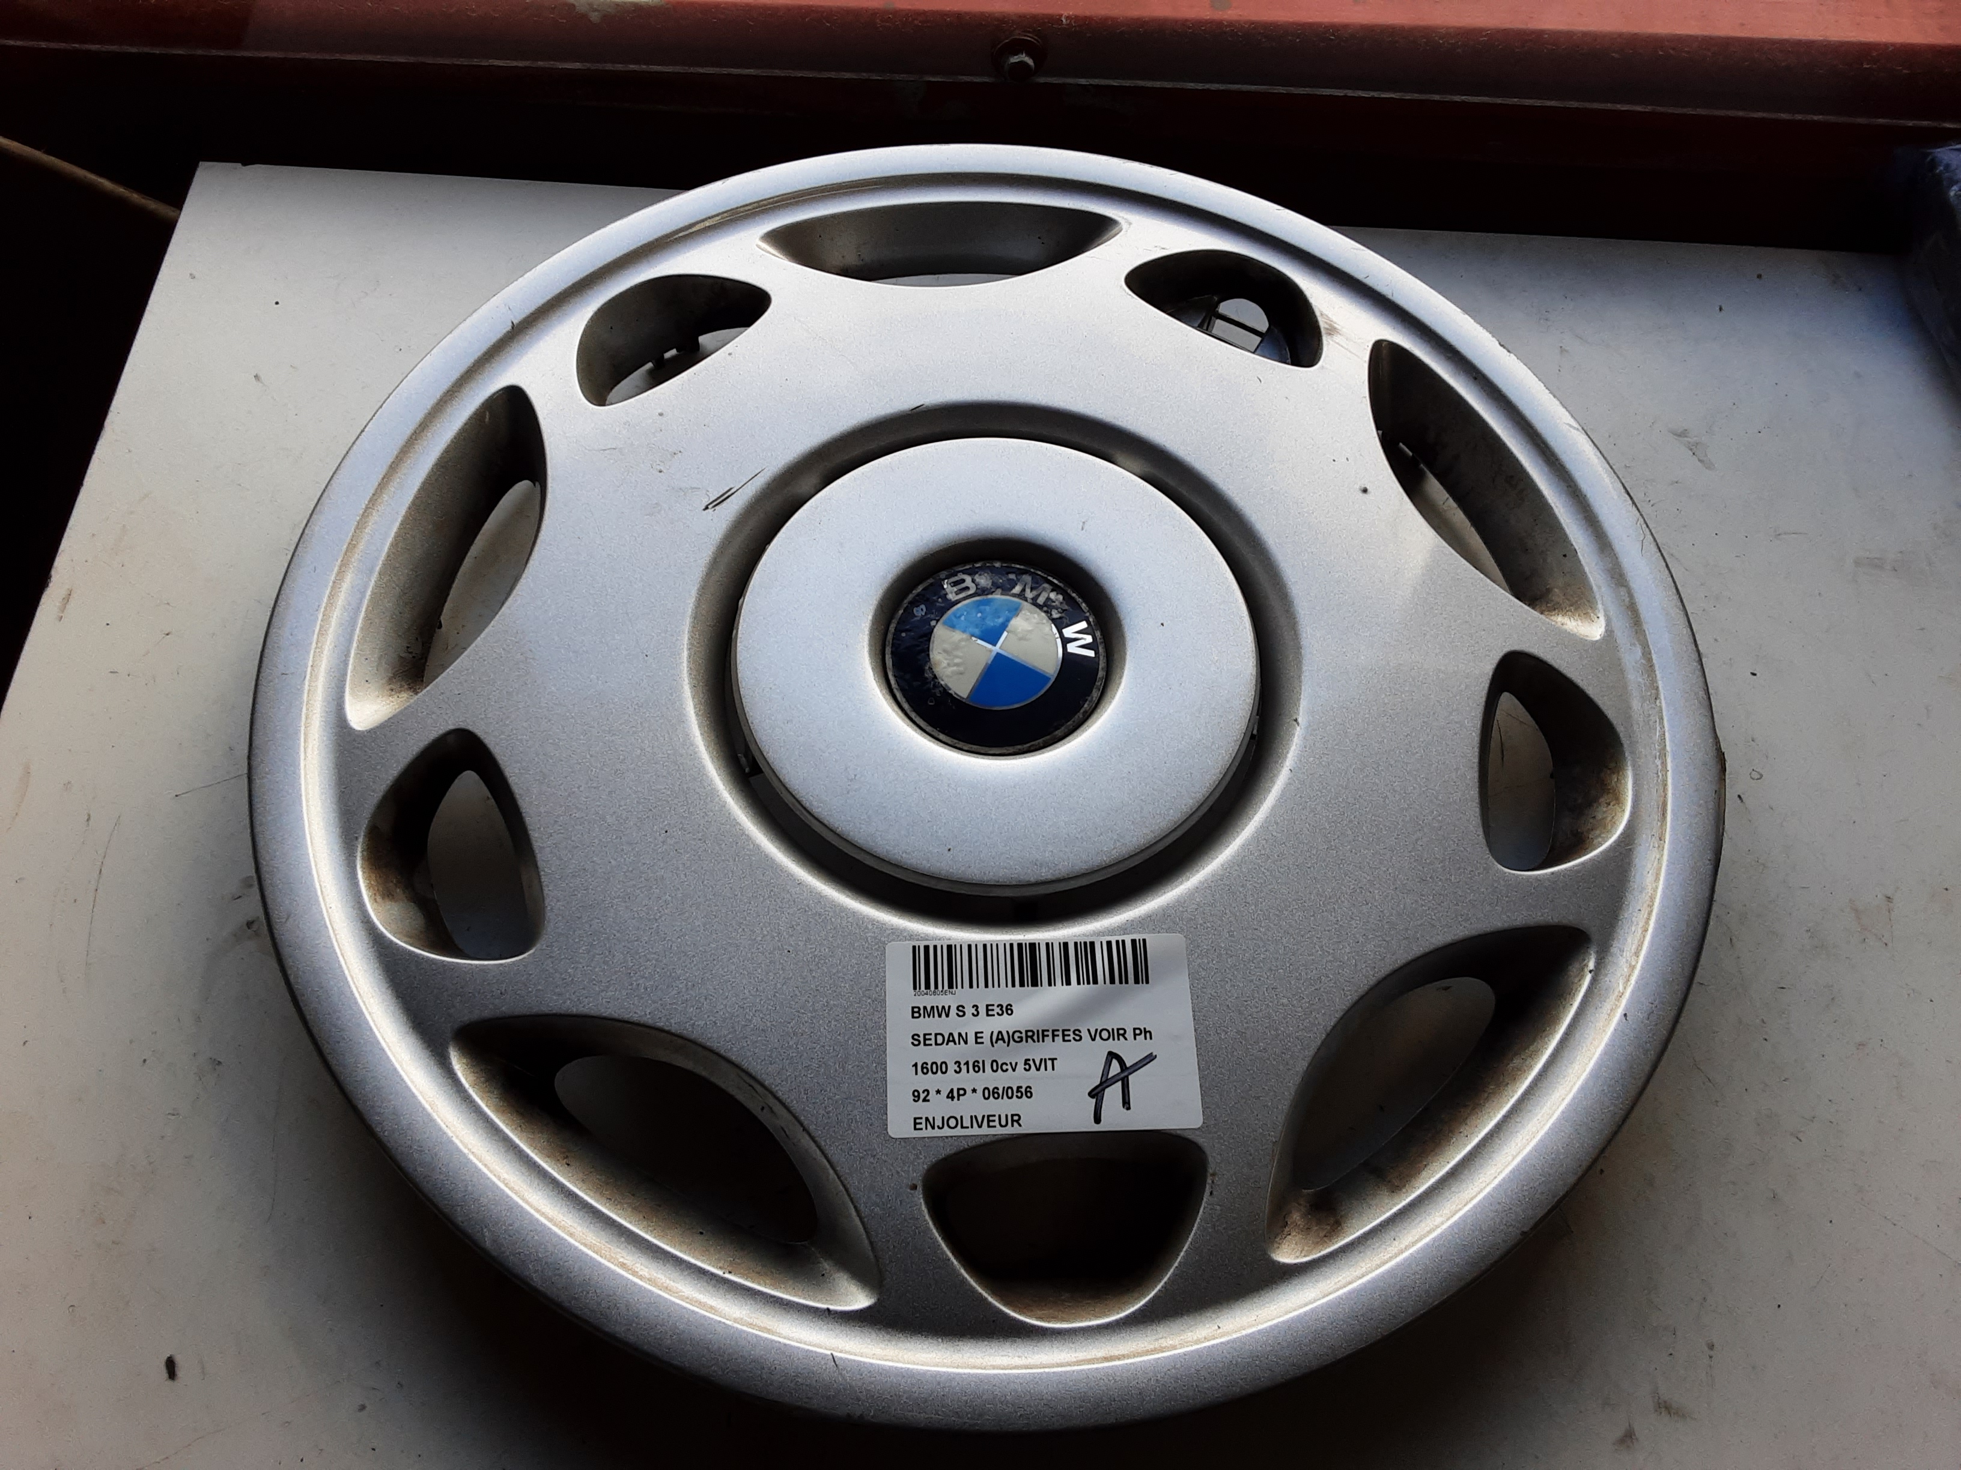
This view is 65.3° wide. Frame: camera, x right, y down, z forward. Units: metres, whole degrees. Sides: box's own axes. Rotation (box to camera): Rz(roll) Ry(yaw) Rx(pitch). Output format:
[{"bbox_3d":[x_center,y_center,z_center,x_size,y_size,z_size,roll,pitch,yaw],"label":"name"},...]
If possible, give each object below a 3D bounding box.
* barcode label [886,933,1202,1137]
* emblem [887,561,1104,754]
[{"bbox_3d":[0.015,0.073,0.372,0.075,0.002,0.048,-1,64,-3],"label":"barcode label"},{"bbox_3d":[0.004,-0.022,0.432,0.062,0.004,0.062,24,63,10],"label":"emblem"}]

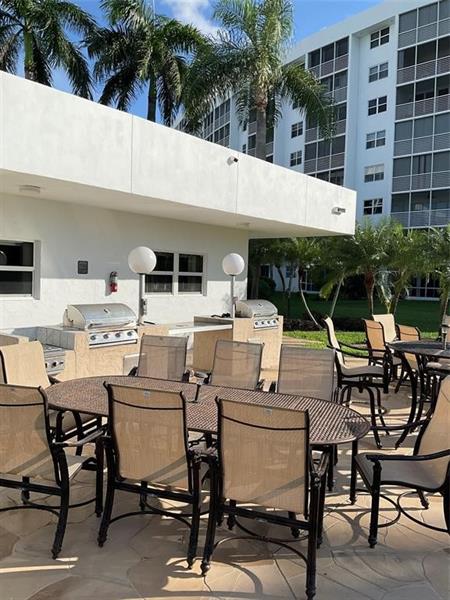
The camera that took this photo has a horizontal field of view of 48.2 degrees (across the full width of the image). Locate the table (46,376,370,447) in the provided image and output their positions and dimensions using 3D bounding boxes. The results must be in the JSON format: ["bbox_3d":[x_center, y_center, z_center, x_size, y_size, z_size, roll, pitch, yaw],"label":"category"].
[{"bbox_3d":[-0.255,1.105,3.662,2.440,0.720,1.150,3,3,24],"label":"table"}]

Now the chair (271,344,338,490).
[{"bbox_3d":[0.659,0.965,4.335,0.610,0.990,0.670,2,3,20],"label":"chair"}]

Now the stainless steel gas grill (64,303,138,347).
[{"bbox_3d":[-1.660,0.320,6.790,0.600,0.550,0.800,4,3,40],"label":"stainless steel gas grill"}]

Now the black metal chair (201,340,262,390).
[{"bbox_3d":[0.055,0.936,4.625,0.610,0.990,0.670,3,3,23],"label":"black metal chair"}]

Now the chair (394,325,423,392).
[{"bbox_3d":[2.877,0.889,7.442,0.670,0.990,0.610,1,3,-20],"label":"chair"}]

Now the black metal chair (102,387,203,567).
[{"bbox_3d":[-0.362,0.989,3.156,0.610,0.990,0.660,3,3,21],"label":"black metal chair"}]

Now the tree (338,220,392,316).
[{"bbox_3d":[4.861,-0.893,17.272,2.000,3.800,2.000,3,3,22],"label":"tree"}]

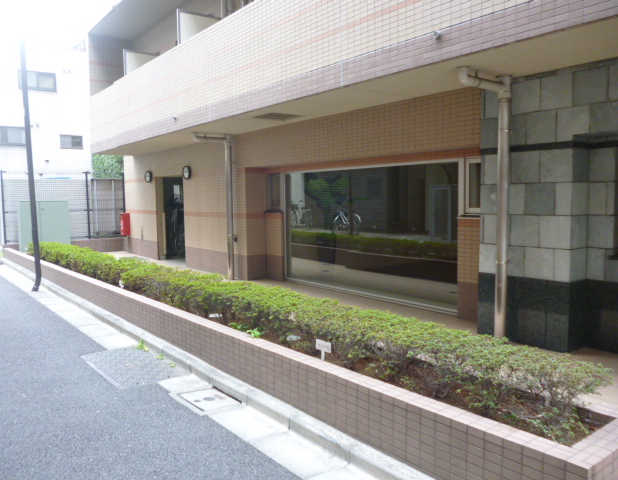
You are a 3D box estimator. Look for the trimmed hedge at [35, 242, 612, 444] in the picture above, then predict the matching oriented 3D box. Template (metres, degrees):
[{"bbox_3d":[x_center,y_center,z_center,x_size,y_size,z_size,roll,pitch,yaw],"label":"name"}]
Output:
[{"bbox_3d":[-2.169,0.516,6.885,0.560,0.380,11.300,-5,6,-39],"label":"trimmed hedge"}]

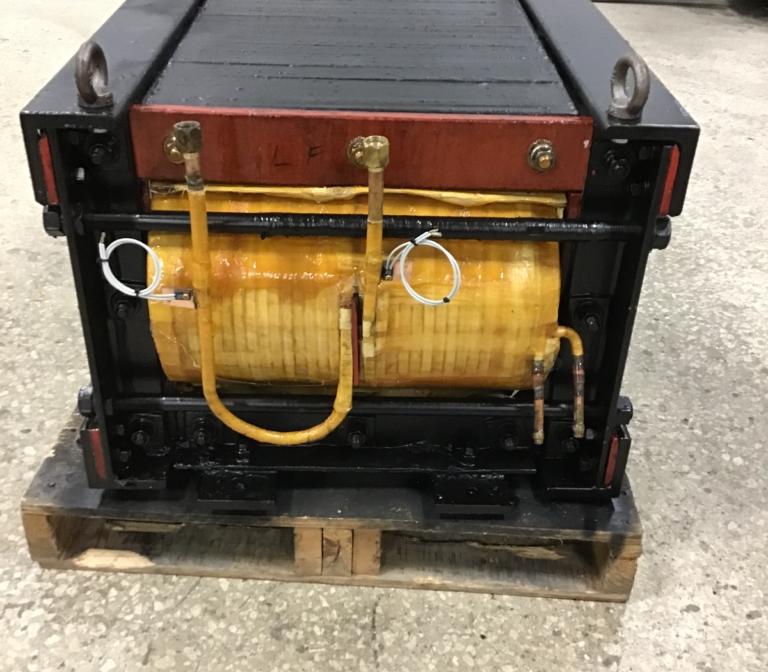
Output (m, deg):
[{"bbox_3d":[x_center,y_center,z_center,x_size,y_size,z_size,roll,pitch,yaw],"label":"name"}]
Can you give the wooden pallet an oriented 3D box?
[{"bbox_3d":[-0.050,0.006,1.676,0.817,0.127,1.050,3,33,1],"label":"wooden pallet"}]

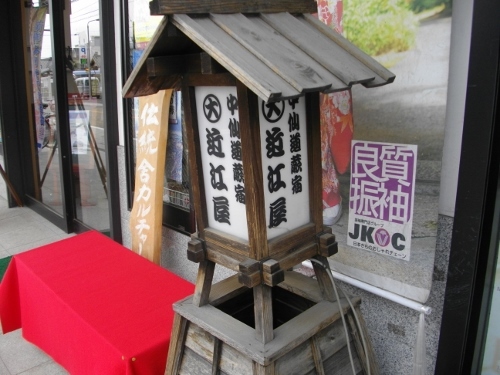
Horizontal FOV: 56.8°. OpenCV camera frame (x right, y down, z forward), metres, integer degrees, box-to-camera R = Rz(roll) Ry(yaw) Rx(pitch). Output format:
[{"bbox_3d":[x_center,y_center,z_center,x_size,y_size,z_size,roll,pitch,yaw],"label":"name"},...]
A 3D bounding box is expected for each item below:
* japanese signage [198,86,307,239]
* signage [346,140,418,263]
[{"bbox_3d":[0.011,-0.074,1.124,0.178,0.359,0.185,-18,22,-39],"label":"japanese signage"},{"bbox_3d":[0.396,0.035,1.391,0.010,0.342,0.225,-10,16,-40],"label":"signage"}]

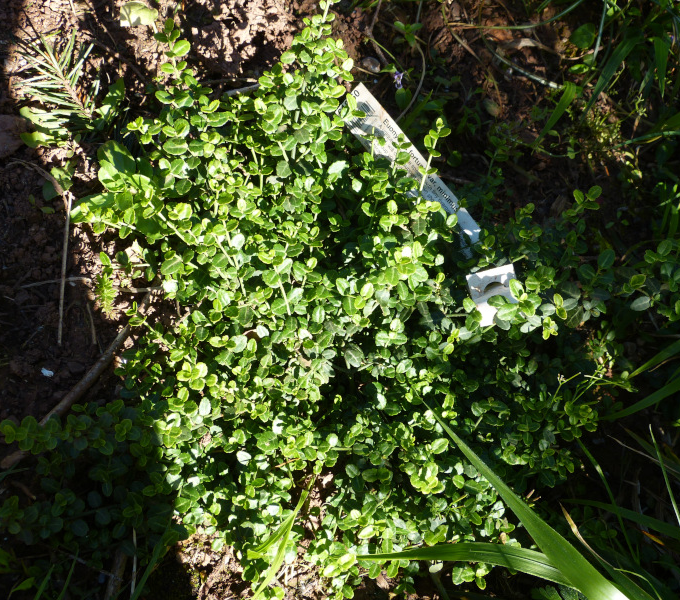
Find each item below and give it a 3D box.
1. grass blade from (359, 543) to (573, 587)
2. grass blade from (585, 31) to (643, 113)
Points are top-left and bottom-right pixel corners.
[{"bbox_3d":[0.073,0.154,0.582,0.125,0.018,0.018,4,57,5],"label":"grass blade"},{"bbox_3d":[0.238,-0.198,0.865,0.014,0.080,0.013,-11,50,-48],"label":"grass blade"}]

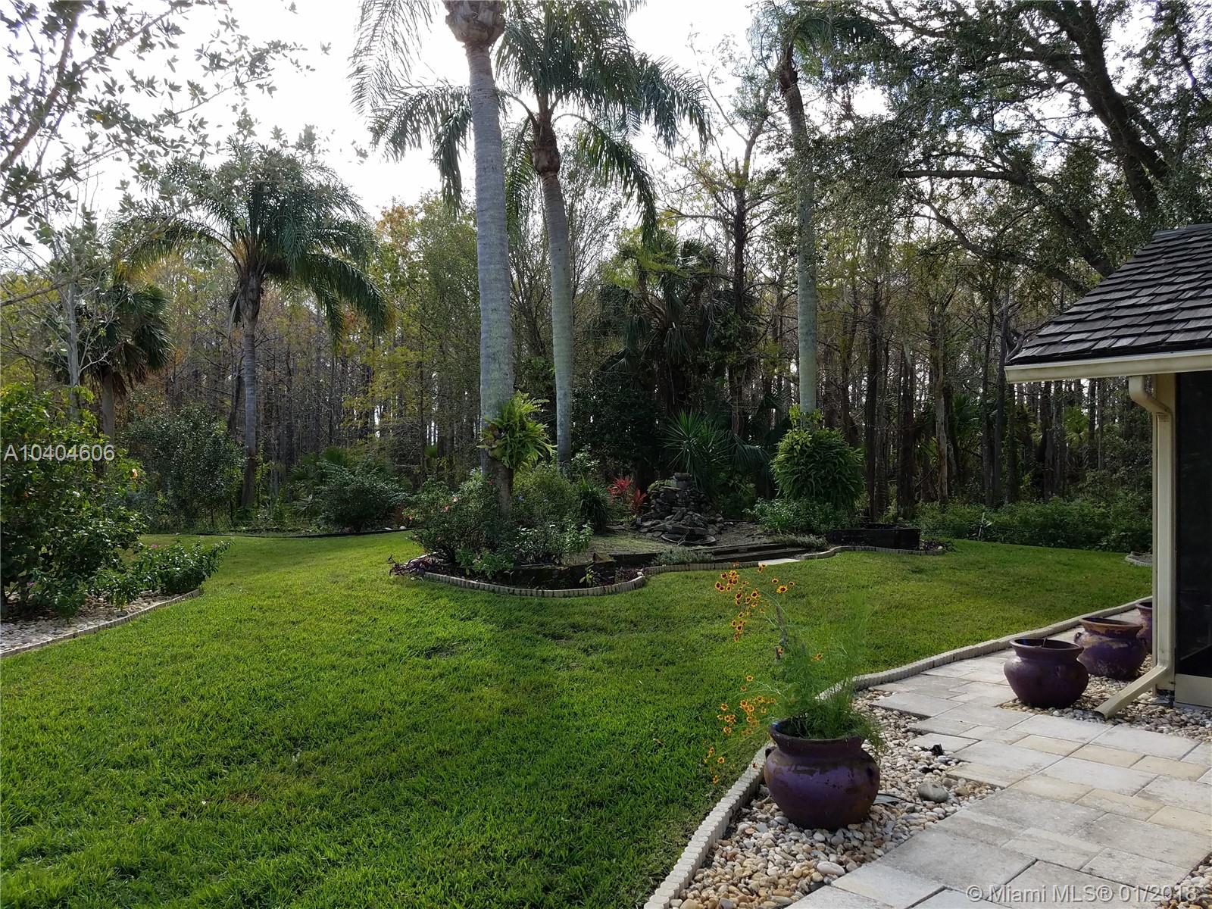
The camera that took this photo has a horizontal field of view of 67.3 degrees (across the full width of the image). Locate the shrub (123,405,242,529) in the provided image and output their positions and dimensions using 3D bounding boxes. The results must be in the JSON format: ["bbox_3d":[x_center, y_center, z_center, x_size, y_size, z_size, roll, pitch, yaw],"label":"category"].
[{"bbox_3d":[-9.985,0.324,21.500,2.850,2.950,2.600,1,-1,-24],"label":"shrub"}]

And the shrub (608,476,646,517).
[{"bbox_3d":[0.344,0.729,15.400,0.660,0.740,0.600,0,-1,0],"label":"shrub"}]

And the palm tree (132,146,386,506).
[{"bbox_3d":[-8.501,-2.911,22.300,6.200,9.200,6.000,1,-1,-21],"label":"palm tree"}]

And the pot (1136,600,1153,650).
[{"bbox_3d":[4.791,1.501,7.800,0.560,0.390,0.560,0,-1,30],"label":"pot"}]

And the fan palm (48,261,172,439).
[{"bbox_3d":[-13.639,-1.703,25.000,3.500,7.200,3.500,1,-1,0],"label":"fan palm"}]

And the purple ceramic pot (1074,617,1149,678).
[{"bbox_3d":[4.082,1.571,7.350,0.500,0.420,0.500,1,-1,0],"label":"purple ceramic pot"}]

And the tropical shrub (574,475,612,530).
[{"bbox_3d":[-0.221,0.911,17.000,0.750,1.030,0.750,1,-1,0],"label":"tropical shrub"}]

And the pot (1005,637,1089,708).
[{"bbox_3d":[2.950,1.466,6.100,0.565,0.395,0.565,0,-1,24],"label":"pot"}]

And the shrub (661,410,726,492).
[{"bbox_3d":[1.546,0.190,15.900,1.200,1.950,1.150,0,-1,0],"label":"shrub"}]

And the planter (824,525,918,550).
[{"bbox_3d":[5.407,1.713,18.400,1.820,0.430,1.000,1,-1,-3],"label":"planter"}]

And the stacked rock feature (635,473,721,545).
[{"bbox_3d":[1.178,0.885,14.800,1.420,1.120,1.400,1,-1,-11],"label":"stacked rock feature"}]

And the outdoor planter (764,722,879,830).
[{"bbox_3d":[0.970,1.439,4.100,0.500,0.410,0.500,1,-1,0],"label":"outdoor planter"}]

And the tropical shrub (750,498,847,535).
[{"bbox_3d":[3.403,1.090,16.000,1.750,0.680,1.250,0,-1,6],"label":"tropical shrub"}]

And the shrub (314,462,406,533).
[{"bbox_3d":[-5.938,0.995,22.000,2.150,1.700,2.000,1,-1,0],"label":"shrub"}]

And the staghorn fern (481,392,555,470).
[{"bbox_3d":[-1.251,-0.331,13.000,1.050,1.120,0.850,1,-1,-18],"label":"staghorn fern"}]

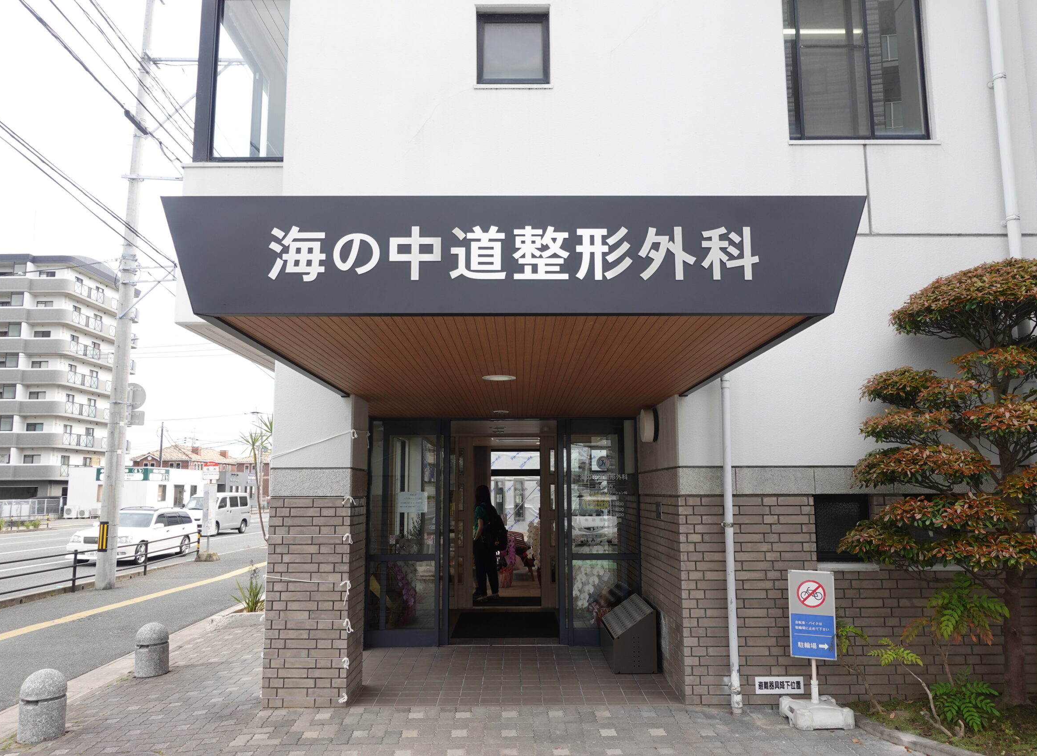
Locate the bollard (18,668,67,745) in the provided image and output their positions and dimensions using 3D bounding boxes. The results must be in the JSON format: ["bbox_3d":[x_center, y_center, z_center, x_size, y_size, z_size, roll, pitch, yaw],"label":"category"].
[{"bbox_3d":[-3.271,2.239,5.204,0.267,0.446,0.267,0,-8,0],"label":"bollard"}]

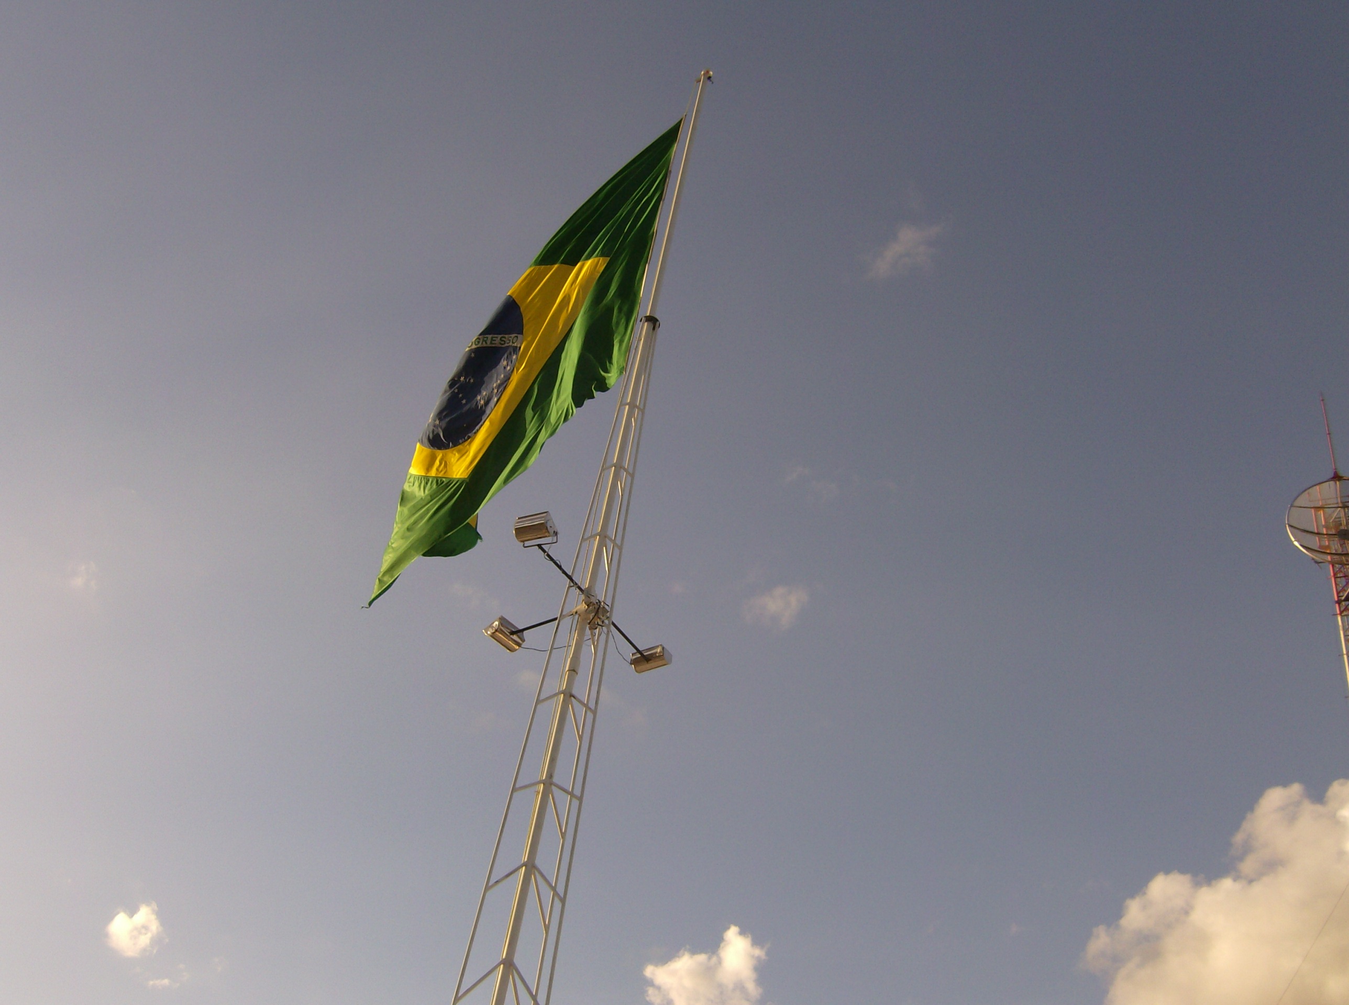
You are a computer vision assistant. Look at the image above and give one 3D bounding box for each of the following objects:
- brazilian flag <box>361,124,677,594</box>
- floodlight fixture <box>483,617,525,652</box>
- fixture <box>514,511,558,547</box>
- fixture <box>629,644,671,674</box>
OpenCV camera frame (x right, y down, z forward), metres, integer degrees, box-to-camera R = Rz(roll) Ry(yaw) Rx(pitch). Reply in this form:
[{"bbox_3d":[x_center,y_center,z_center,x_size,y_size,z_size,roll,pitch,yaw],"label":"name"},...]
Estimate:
[{"bbox_3d":[-2.302,-2.137,21.610,1.100,6.387,6.215,32,-42,-26],"label":"brazilian flag"},{"bbox_3d":[-2.089,1.619,17.126,0.260,0.190,0.440,-40,-54,11],"label":"floodlight fixture"},{"bbox_3d":[-1.528,0.278,15.380,0.420,0.200,0.260,-10,-70,25],"label":"fixture"},{"bbox_3d":[-0.302,1.912,17.100,0.440,0.190,0.260,-15,-47,30],"label":"fixture"}]

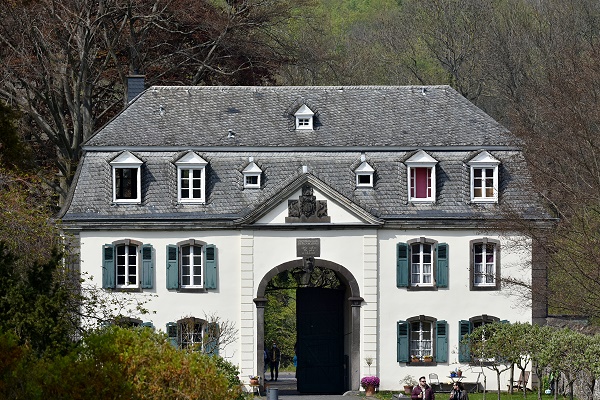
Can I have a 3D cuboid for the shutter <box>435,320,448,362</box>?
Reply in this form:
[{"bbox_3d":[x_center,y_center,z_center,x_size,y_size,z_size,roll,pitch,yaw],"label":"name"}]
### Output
[{"bbox_3d":[6.023,6.002,222.264,0.487,1.757,0.060,0,-1,-3],"label":"shutter"}]

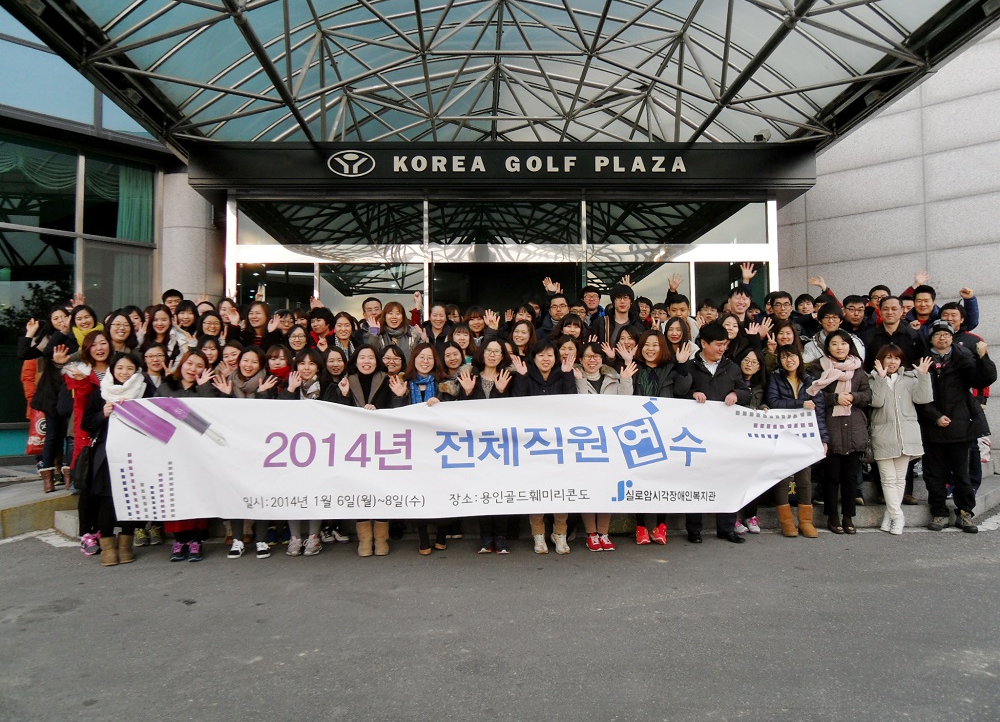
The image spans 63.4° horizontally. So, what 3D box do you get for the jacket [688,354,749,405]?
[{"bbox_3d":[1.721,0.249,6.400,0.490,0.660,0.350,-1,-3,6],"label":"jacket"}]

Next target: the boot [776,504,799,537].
[{"bbox_3d":[2.432,1.347,6.830,0.120,0.260,0.270,0,-2,-3],"label":"boot"}]

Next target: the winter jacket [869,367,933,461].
[{"bbox_3d":[3.411,0.455,6.880,0.540,0.760,0.340,-1,-3,21],"label":"winter jacket"}]

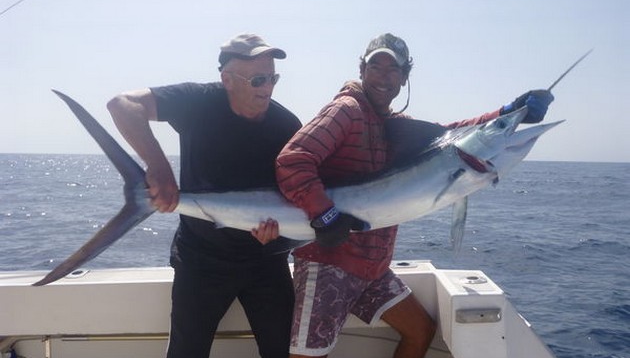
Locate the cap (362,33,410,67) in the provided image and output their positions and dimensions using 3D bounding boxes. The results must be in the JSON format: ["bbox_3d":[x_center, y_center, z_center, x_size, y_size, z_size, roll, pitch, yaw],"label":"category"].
[{"bbox_3d":[0.257,-0.463,1.820,0.167,0.130,0.265,7,4,11],"label":"cap"}]

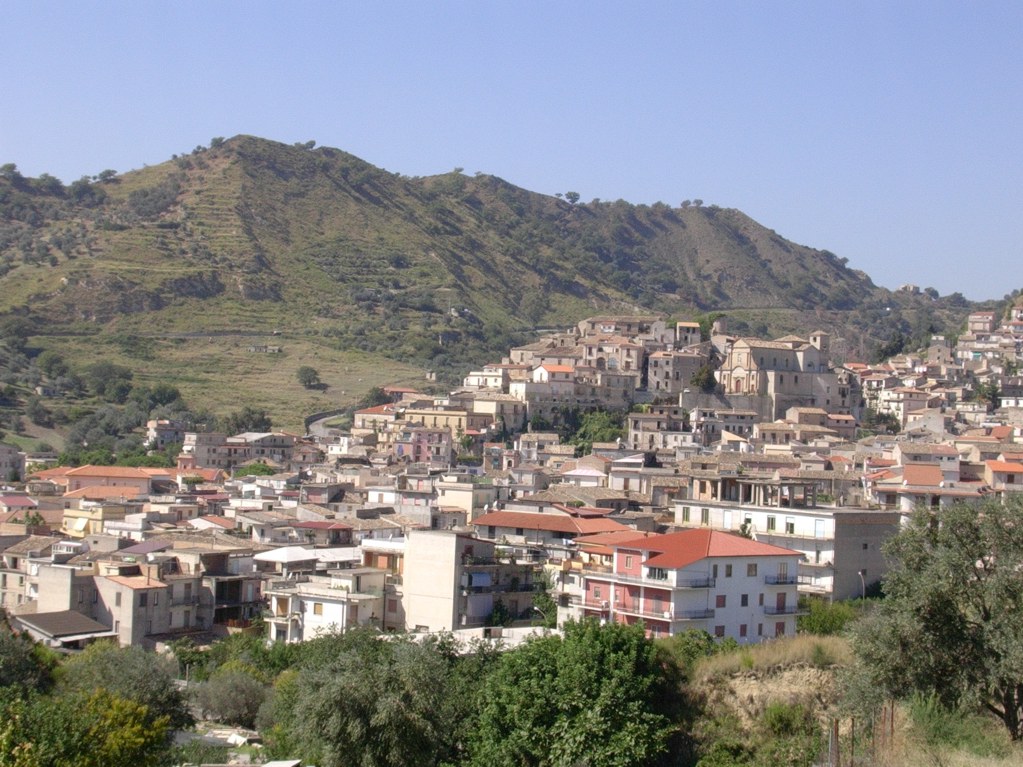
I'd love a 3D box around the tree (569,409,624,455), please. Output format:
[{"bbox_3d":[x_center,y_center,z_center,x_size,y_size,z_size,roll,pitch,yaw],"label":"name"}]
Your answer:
[{"bbox_3d":[21.090,12.160,462.000,13.900,11.410,12.500,2,-1,0],"label":"tree"}]

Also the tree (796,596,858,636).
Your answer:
[{"bbox_3d":[34.860,25.890,206.000,6.640,4.420,6.000,2,-1,0],"label":"tree"}]

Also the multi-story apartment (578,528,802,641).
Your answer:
[{"bbox_3d":[19.350,21.790,204.190,18.590,11.750,16.240,3,-1,-37],"label":"multi-story apartment"}]

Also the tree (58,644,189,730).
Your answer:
[{"bbox_3d":[-27.650,21.900,133.000,9.430,6.640,9.430,2,-1,0],"label":"tree"}]

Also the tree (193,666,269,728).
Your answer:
[{"bbox_3d":[-21.210,23.650,140.000,5.570,4.730,5.570,2,-1,0],"label":"tree"}]

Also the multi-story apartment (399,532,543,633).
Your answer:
[{"bbox_3d":[-4.320,22.700,217.250,8.440,10.990,14.490,1,-2,44],"label":"multi-story apartment"}]

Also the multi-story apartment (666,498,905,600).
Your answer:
[{"bbox_3d":[35.380,21.980,241.620,11.870,11.950,29.710,3,-1,-36],"label":"multi-story apartment"}]

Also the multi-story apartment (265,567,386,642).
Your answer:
[{"bbox_3d":[-20.760,25.170,209.650,12.350,8.390,7.030,1,-1,38],"label":"multi-story apartment"}]

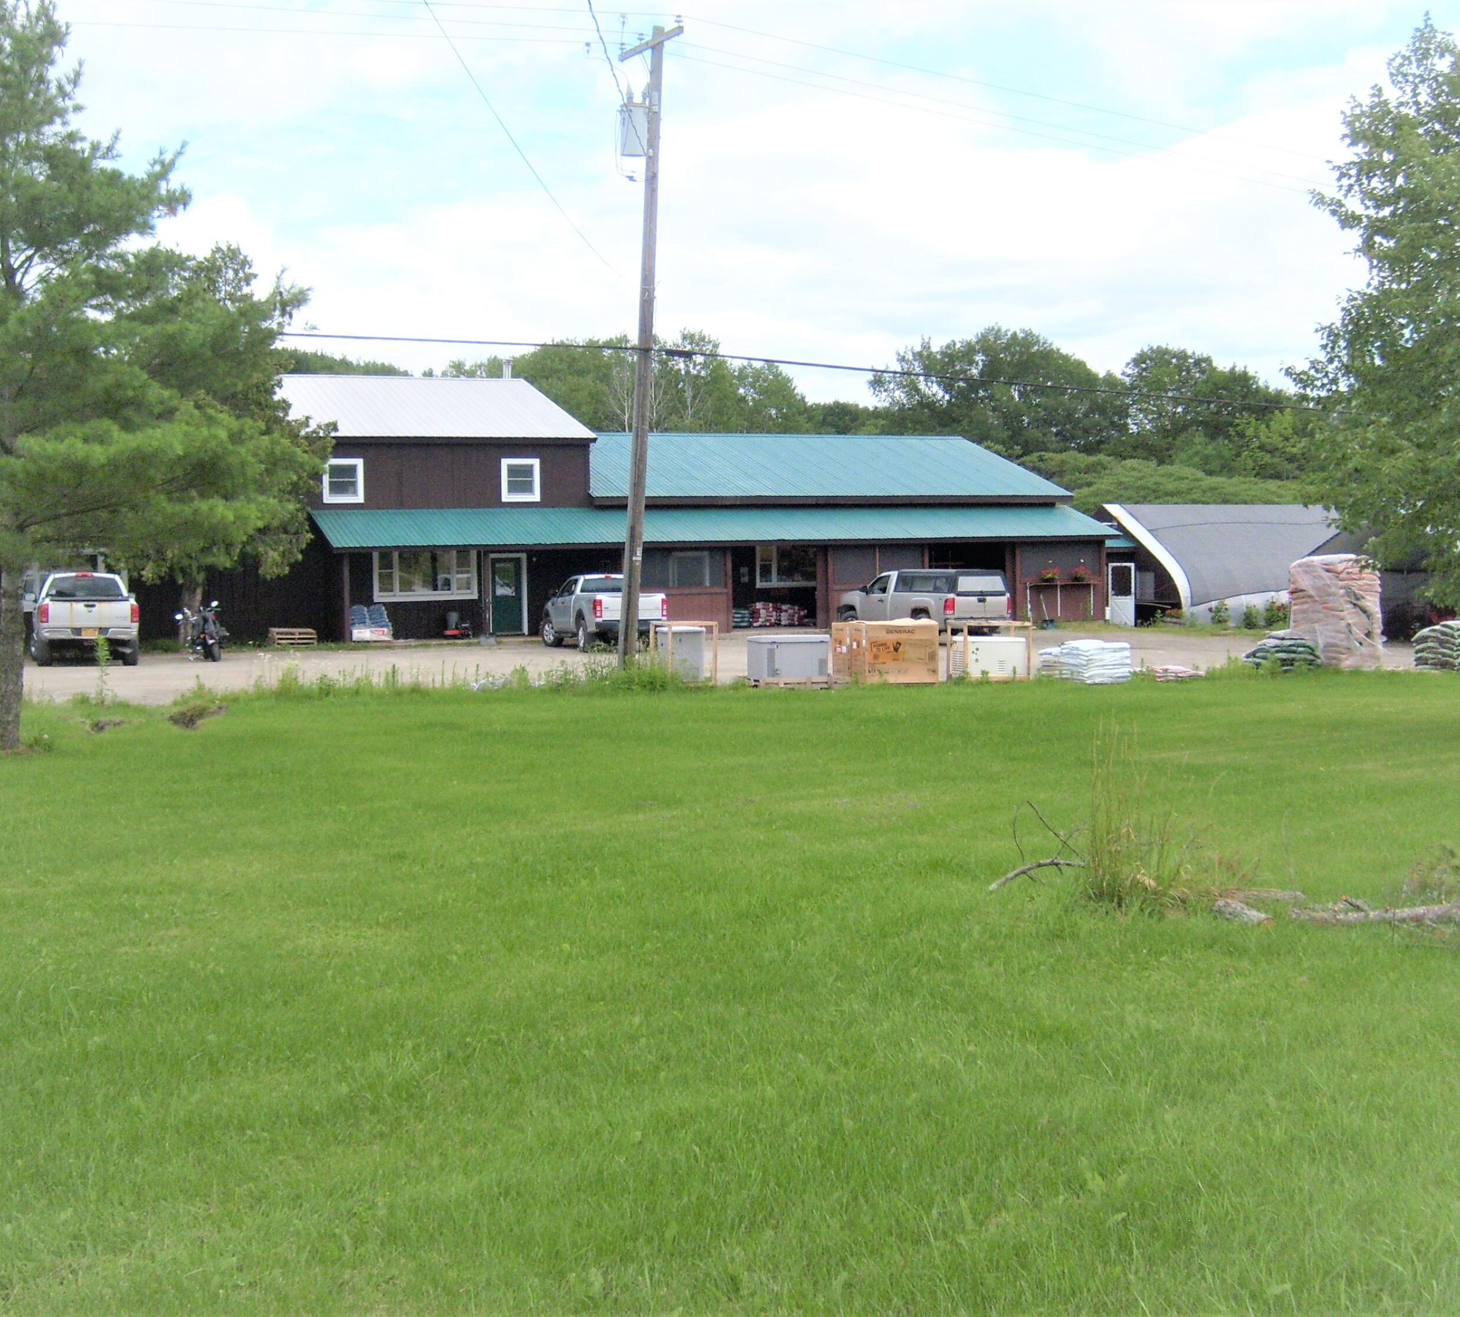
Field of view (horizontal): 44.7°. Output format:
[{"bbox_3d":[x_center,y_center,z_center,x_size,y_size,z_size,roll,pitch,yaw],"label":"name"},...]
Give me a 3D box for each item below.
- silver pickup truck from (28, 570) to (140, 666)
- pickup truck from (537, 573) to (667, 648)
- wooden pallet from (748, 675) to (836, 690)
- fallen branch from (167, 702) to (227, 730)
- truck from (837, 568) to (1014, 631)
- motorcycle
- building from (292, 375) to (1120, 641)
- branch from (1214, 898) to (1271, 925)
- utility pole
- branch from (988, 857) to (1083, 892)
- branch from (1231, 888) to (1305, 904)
[{"bbox_3d":[-14.147,-0.904,38.807,2.080,1.930,5.700,-2,4,-23],"label":"silver pickup truck"},{"bbox_3d":[-3.192,-1.137,43.934,1.920,1.820,5.350,-2,4,-20],"label":"pickup truck"},{"bbox_3d":[1.089,0.399,31.685,1.360,0.150,0.800,-2,4,-21],"label":"wooden pallet"},{"bbox_3d":[-7.242,0.733,24.047,0.850,0.300,0.600,-2,4,-15],"label":"fallen branch"},{"bbox_3d":[4.954,-1.381,46.484,2.060,1.880,5.600,-3,4,-27],"label":"truck"},{"bbox_3d":[-11.531,-0.600,38.778,0.920,1.260,2.200,-2,4,-23],"label":"motorcycle"},{"bbox_3d":[-2.303,-4.975,55.314,22.667,7.825,17.000,-2,4,-20],"label":"building"},{"bbox_3d":[2.807,1.367,9.727,0.110,0.100,0.370,-4,5,-40],"label":"branch"},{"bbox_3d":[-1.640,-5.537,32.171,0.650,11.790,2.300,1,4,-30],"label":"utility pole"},{"bbox_3d":[1.854,1.287,10.689,0.550,0.170,0.180,-2,4,-15],"label":"branch"},{"bbox_3d":[3.069,1.348,10.145,0.420,0.080,0.090,0,4,8],"label":"branch"}]

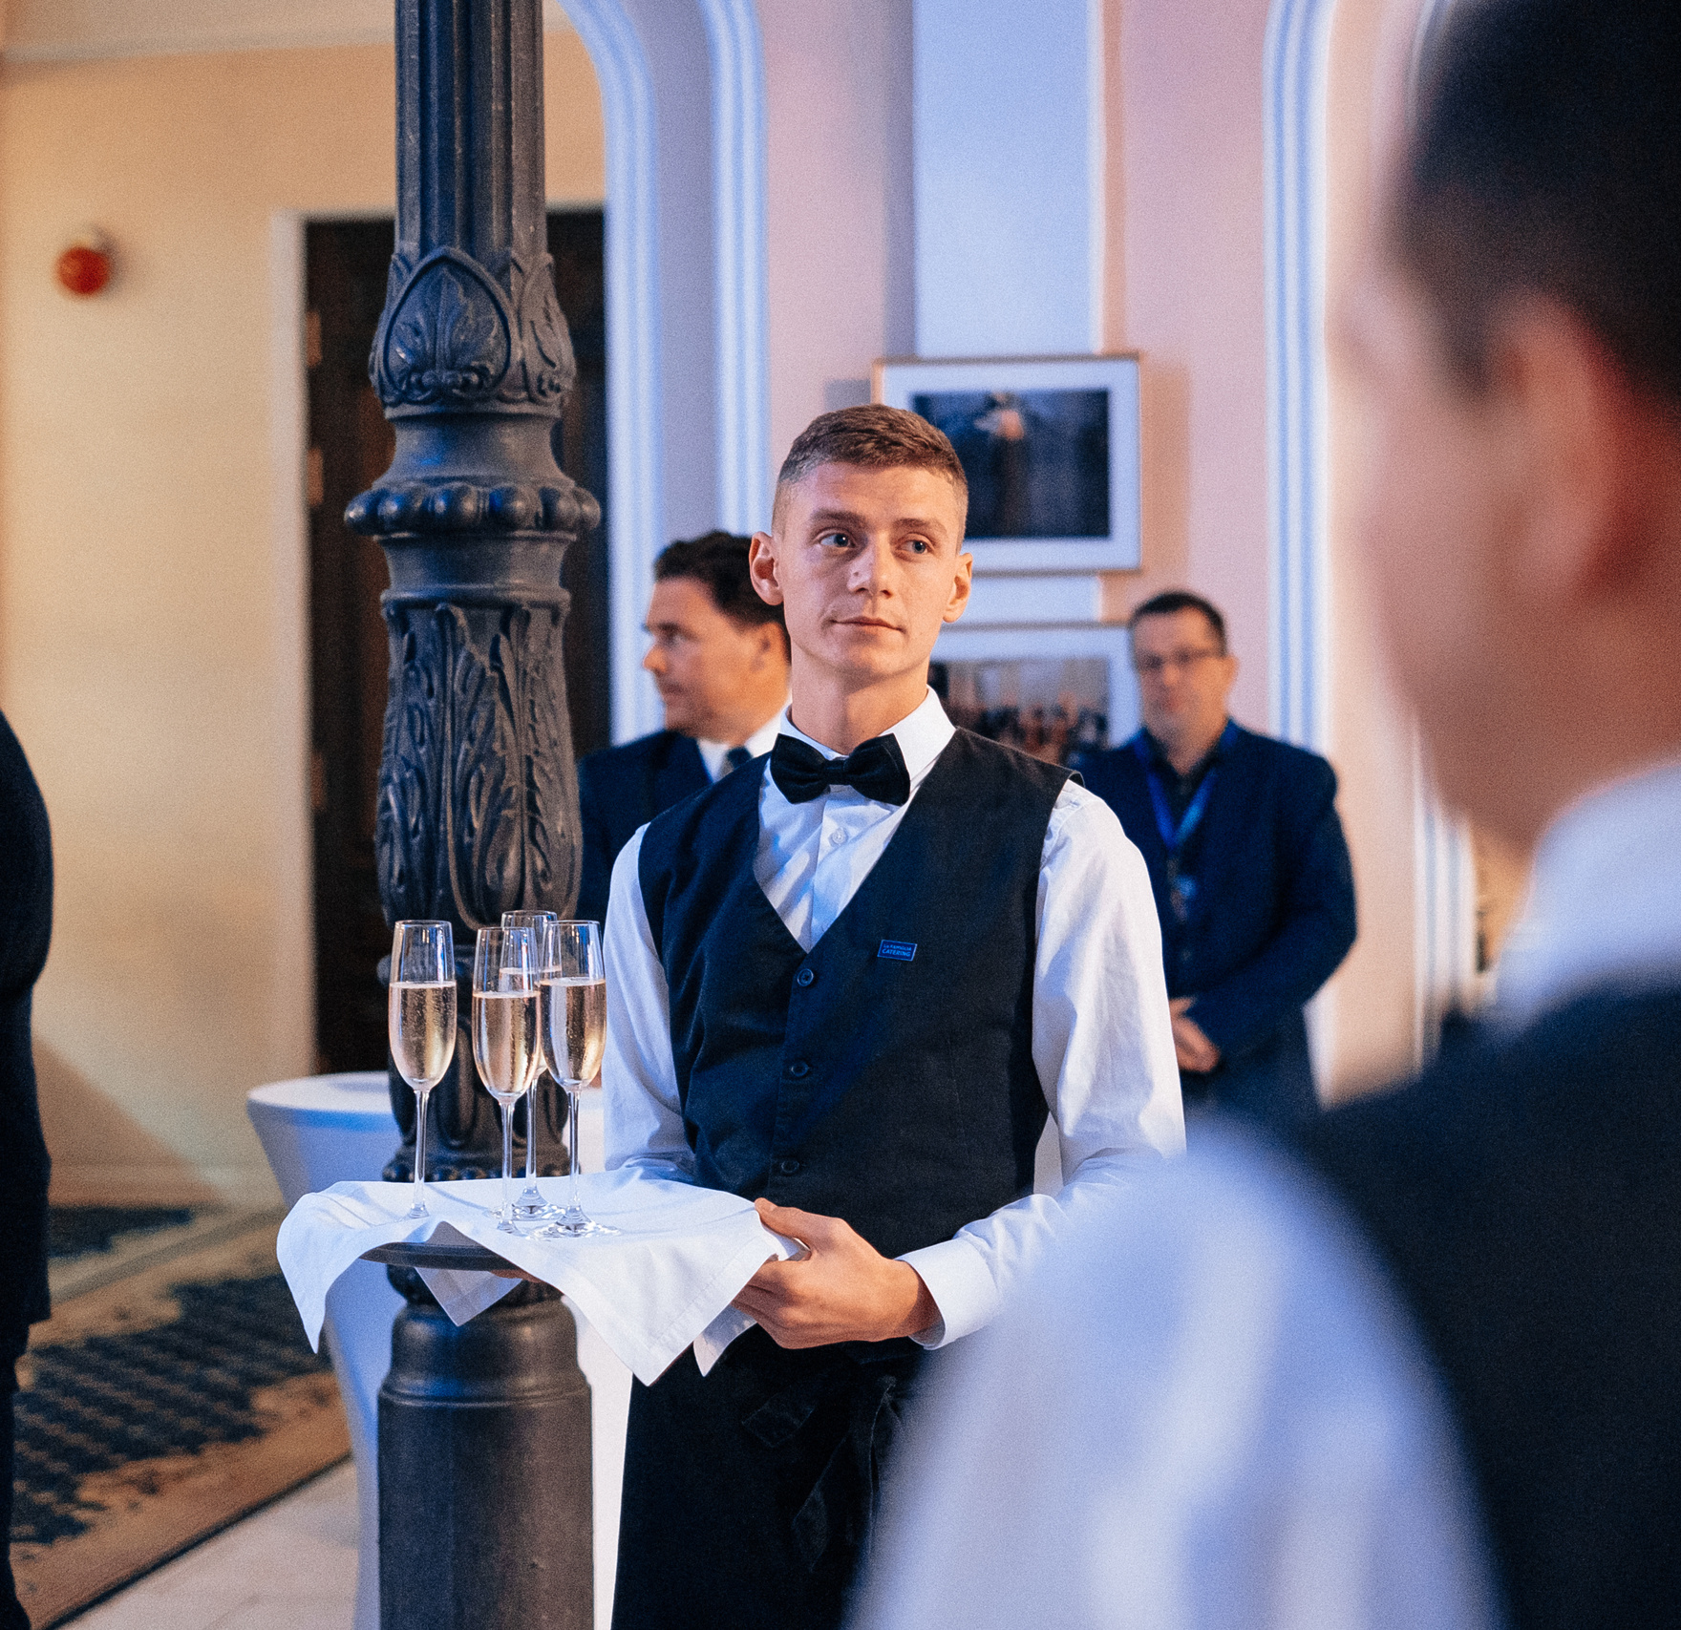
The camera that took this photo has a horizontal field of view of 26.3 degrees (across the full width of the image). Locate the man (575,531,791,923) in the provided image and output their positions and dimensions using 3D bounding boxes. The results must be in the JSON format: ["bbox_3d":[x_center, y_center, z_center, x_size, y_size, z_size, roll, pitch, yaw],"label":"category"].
[{"bbox_3d":[-0.106,0.568,4.261,0.520,1.801,0.320,0,1,23],"label":"man"}]

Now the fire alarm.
[{"bbox_3d":[-2.432,-1.778,11.600,0.180,0.205,0.110,-1,1,12],"label":"fire alarm"}]

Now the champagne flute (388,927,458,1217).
[{"bbox_3d":[-0.320,0.194,2.750,0.066,0.225,0.066,-1,1,0],"label":"champagne flute"}]

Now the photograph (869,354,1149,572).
[{"bbox_3d":[0.304,-0.631,6.500,0.490,0.391,0.030,-1,1,9],"label":"photograph"}]

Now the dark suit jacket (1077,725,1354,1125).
[{"bbox_3d":[0.571,0.234,5.930,0.540,0.770,0.320,-1,1,7],"label":"dark suit jacket"}]

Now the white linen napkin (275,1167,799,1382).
[{"bbox_3d":[-0.225,0.346,2.680,0.390,0.125,0.370,-1,1,0],"label":"white linen napkin"}]

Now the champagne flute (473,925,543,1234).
[{"bbox_3d":[-0.247,0.197,2.670,0.066,0.225,0.066,-1,1,0],"label":"champagne flute"}]

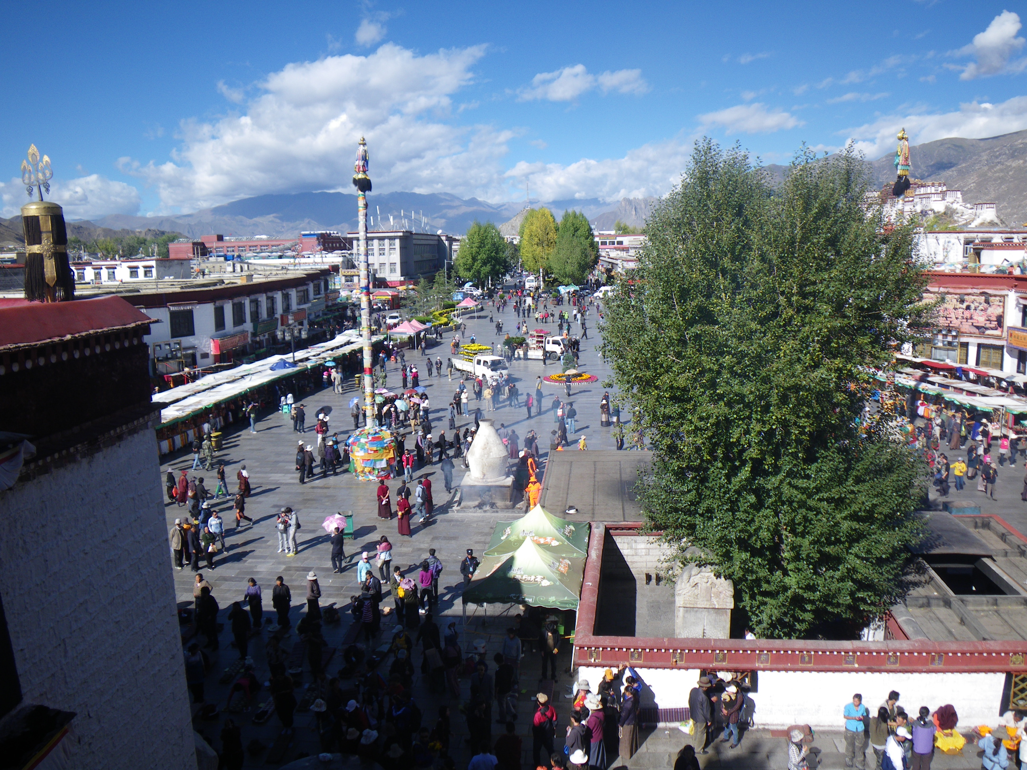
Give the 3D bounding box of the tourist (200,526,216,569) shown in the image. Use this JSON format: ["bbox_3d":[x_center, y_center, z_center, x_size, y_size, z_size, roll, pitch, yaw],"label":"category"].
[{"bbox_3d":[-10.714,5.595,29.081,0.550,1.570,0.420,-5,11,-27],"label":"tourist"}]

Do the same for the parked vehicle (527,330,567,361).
[{"bbox_3d":[2.766,-3.937,82.222,5.300,2.750,2.000,2,10,17],"label":"parked vehicle"}]

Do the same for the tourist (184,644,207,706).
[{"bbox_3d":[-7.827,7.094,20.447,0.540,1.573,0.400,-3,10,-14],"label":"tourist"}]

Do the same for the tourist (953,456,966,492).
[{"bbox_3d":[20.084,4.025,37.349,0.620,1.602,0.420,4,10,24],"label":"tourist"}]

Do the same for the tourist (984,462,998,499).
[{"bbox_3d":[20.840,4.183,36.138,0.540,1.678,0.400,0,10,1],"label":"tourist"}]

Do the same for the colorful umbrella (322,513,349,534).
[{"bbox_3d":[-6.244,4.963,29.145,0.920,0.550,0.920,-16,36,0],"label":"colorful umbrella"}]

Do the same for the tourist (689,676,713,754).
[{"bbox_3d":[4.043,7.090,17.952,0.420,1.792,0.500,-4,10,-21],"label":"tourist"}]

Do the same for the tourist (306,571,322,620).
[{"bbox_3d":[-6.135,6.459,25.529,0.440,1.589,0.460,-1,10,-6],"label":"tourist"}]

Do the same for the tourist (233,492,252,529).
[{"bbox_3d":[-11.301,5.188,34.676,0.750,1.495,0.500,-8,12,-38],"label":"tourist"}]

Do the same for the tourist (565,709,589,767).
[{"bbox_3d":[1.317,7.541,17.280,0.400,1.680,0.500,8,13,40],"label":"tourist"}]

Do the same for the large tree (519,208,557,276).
[{"bbox_3d":[5.844,-32.289,198.396,9.200,19.200,9.000,0,10,0],"label":"large tree"}]

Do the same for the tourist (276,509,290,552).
[{"bbox_3d":[-8.373,5.261,30.171,0.520,1.655,0.400,-1,10,-7],"label":"tourist"}]

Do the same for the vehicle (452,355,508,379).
[{"bbox_3d":[-2.720,-1.401,68.138,1.900,2.200,6.100,-7,12,-34],"label":"vehicle"}]

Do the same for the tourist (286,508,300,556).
[{"bbox_3d":[-8.118,5.337,30.338,0.450,1.775,0.500,-6,11,-30],"label":"tourist"}]

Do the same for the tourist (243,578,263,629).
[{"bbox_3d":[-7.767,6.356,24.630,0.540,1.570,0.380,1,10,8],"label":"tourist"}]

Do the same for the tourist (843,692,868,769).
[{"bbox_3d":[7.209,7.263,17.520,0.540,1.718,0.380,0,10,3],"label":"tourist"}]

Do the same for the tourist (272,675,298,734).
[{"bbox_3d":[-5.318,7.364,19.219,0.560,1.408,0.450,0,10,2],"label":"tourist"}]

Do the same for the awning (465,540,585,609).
[{"bbox_3d":[0.405,5.771,22.831,2.974,3.339,2.918,1,10,7],"label":"awning"}]

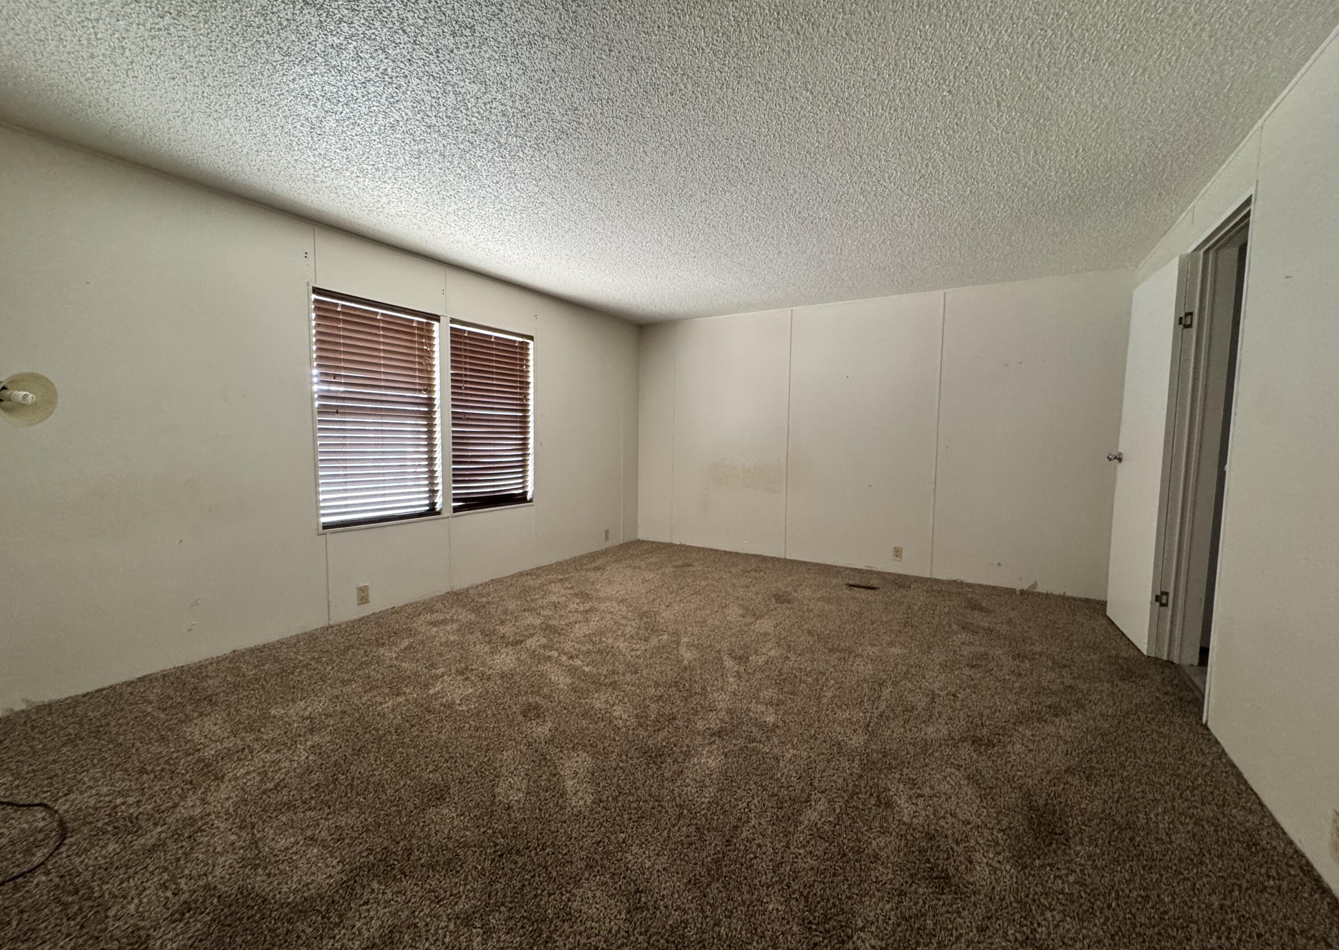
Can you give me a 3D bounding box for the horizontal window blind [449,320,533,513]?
[{"bbox_3d":[-1.321,-0.427,4.105,0.080,1.347,0.784,3,5,31],"label":"horizontal window blind"}]

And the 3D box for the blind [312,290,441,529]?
[{"bbox_3d":[-1.768,-0.379,3.358,0.080,1.345,0.793,3,5,31],"label":"blind"}]

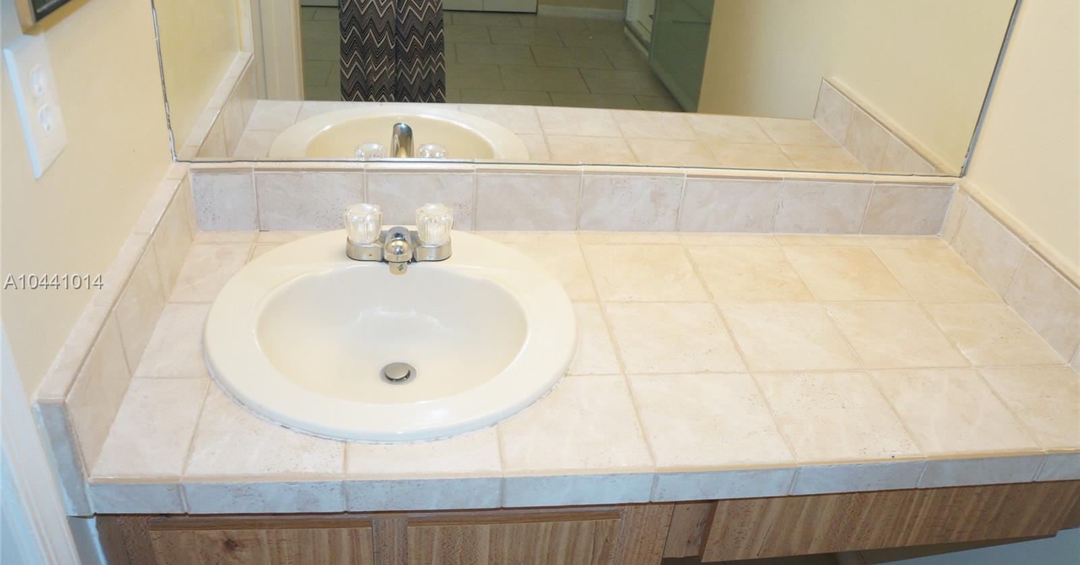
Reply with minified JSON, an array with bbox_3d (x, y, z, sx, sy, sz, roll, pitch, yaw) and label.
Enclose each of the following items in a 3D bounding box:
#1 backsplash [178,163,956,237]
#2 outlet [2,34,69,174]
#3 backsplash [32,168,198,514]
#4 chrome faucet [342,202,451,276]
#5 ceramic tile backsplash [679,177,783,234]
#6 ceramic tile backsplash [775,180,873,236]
[{"bbox_3d":[0.097,-0.133,1.300,1.245,0.103,0.028,0,33,-9],"label":"backsplash"},{"bbox_3d":[-0.457,-0.162,0.743,0.008,0.115,0.076,0,33,-9],"label":"outlet"},{"bbox_3d":[-0.489,0.033,0.996,0.028,0.155,0.520,0,33,-9],"label":"backsplash"},{"bbox_3d":[-0.198,-0.054,1.139,0.154,0.074,0.138,0,33,-9],"label":"chrome faucet"},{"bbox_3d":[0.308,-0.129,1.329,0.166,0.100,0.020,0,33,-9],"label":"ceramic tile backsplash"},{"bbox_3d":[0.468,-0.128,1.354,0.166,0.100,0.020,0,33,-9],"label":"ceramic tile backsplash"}]

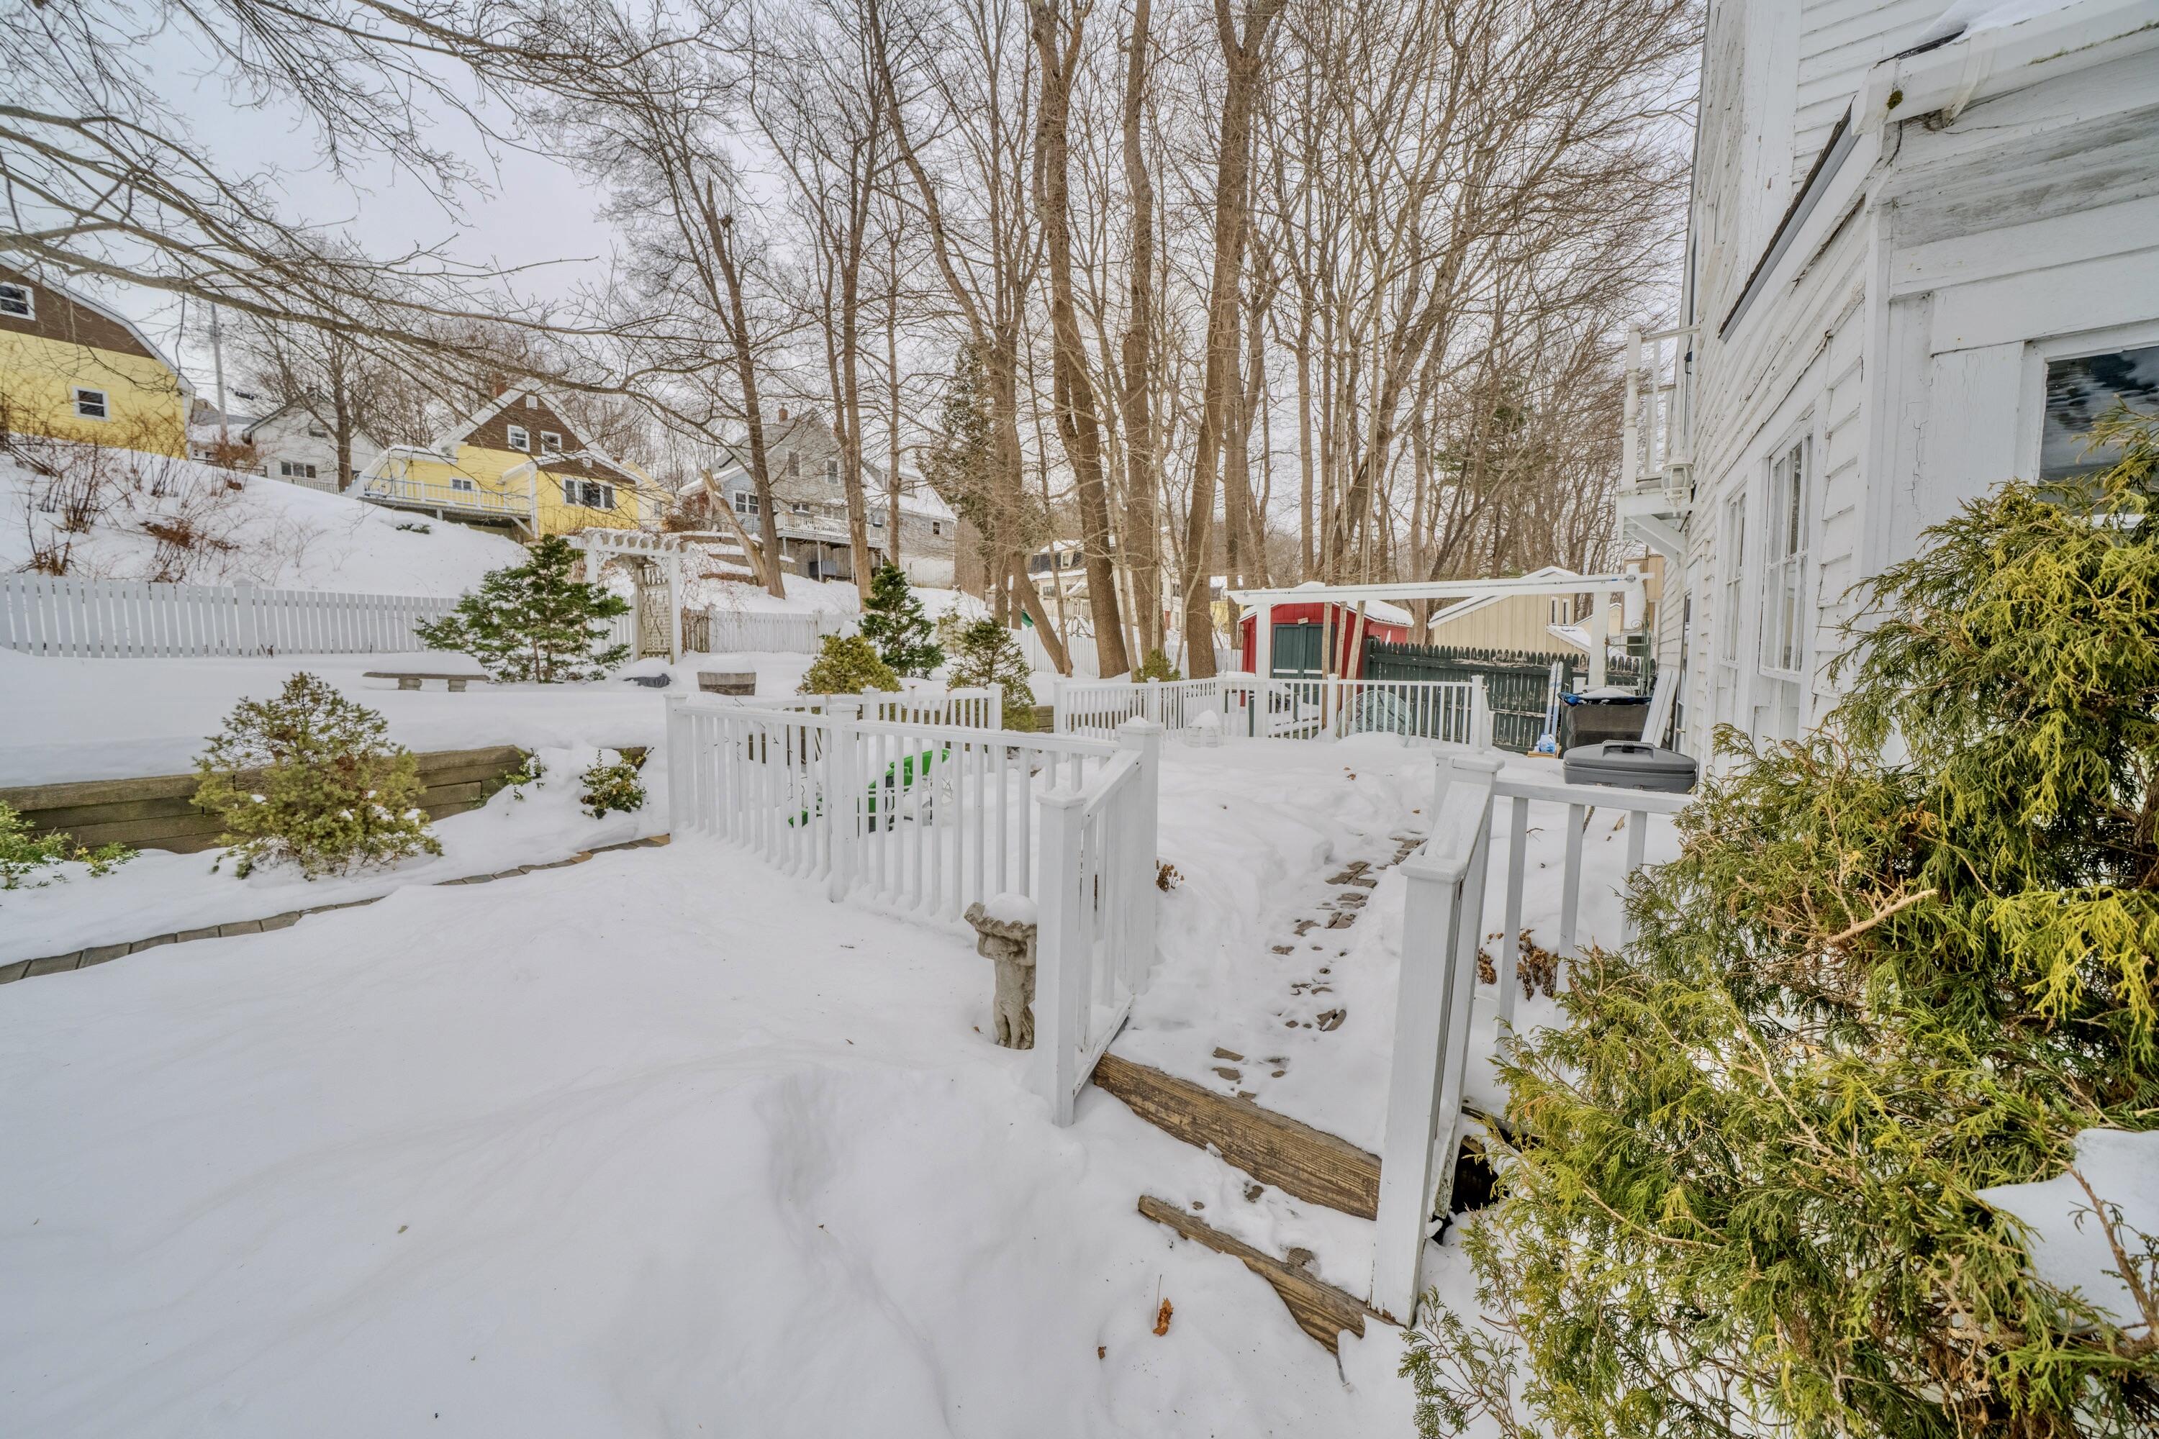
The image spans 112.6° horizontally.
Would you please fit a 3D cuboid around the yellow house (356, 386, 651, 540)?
[{"bbox_3d":[-30.972,-13.542,39.323,11.440,7.700,9.500,-4,6,-41],"label":"yellow house"}]

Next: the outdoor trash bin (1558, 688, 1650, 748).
[{"bbox_3d":[4.630,0.177,6.301,0.650,0.796,0.630,3,5,37],"label":"outdoor trash bin"}]

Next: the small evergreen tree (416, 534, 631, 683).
[{"bbox_3d":[-6.954,-1.376,8.916,2.200,1.880,2.200,-4,6,-37],"label":"small evergreen tree"}]

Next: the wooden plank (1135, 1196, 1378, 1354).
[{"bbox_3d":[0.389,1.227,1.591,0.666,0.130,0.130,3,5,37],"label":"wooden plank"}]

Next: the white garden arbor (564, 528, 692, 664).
[{"bbox_3d":[-7.717,-1.902,12.111,1.200,2.300,1.750,4,6,40],"label":"white garden arbor"}]

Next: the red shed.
[{"bbox_3d":[5.440,-1.464,15.719,2.700,2.500,3.300,3,6,36],"label":"red shed"}]

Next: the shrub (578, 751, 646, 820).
[{"bbox_3d":[-3.540,0.500,5.450,0.460,0.470,0.450,-3,5,-33],"label":"shrub"}]

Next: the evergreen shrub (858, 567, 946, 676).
[{"bbox_3d":[-3.195,-1.716,12.803,1.500,2.145,1.500,-2,4,-14],"label":"evergreen shrub"}]

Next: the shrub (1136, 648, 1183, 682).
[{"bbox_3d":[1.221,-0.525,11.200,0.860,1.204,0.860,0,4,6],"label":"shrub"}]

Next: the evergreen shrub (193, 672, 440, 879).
[{"bbox_3d":[-4.093,0.318,3.852,0.960,1.139,0.960,3,6,43],"label":"evergreen shrub"}]

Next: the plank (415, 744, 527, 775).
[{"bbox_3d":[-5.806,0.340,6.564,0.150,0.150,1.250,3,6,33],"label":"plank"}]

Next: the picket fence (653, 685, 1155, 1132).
[{"bbox_3d":[-1.433,0.550,3.631,3.850,1.290,0.620,3,6,36],"label":"picket fence"}]

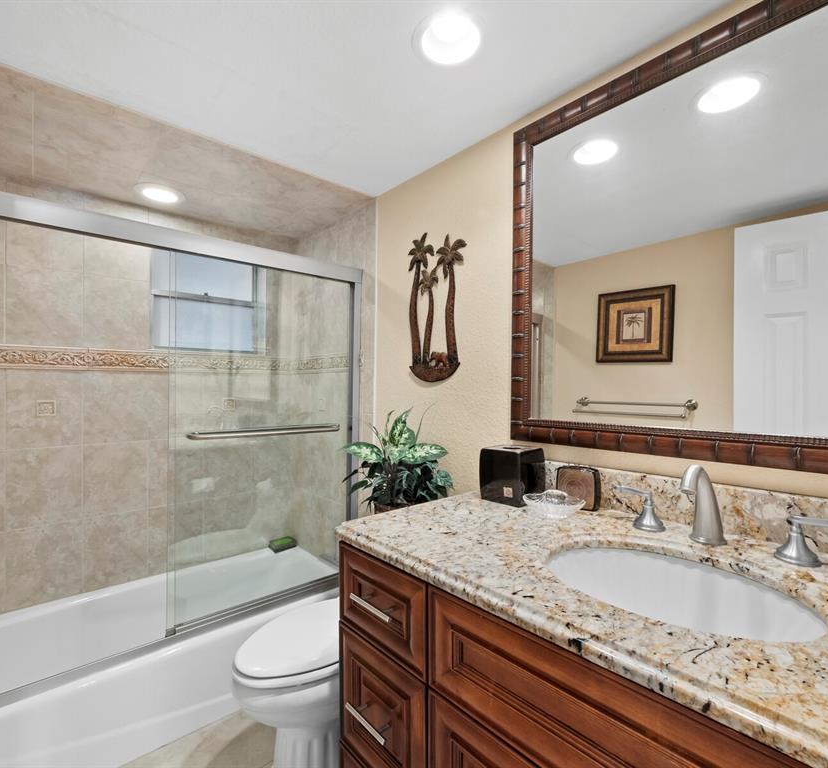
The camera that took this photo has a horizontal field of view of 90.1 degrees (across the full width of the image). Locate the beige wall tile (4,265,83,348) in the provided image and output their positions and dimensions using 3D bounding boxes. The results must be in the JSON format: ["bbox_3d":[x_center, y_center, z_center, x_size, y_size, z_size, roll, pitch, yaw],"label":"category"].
[{"bbox_3d":[-1.598,-0.327,1.800,0.249,0.329,0.010,0,0,-40],"label":"beige wall tile"}]

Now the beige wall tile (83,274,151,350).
[{"bbox_3d":[-1.343,-0.317,1.875,0.240,0.321,0.014,0,0,-36],"label":"beige wall tile"}]

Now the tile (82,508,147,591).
[{"bbox_3d":[-1.404,0.776,1.955,0.249,0.329,0.010,0,0,-40],"label":"tile"}]

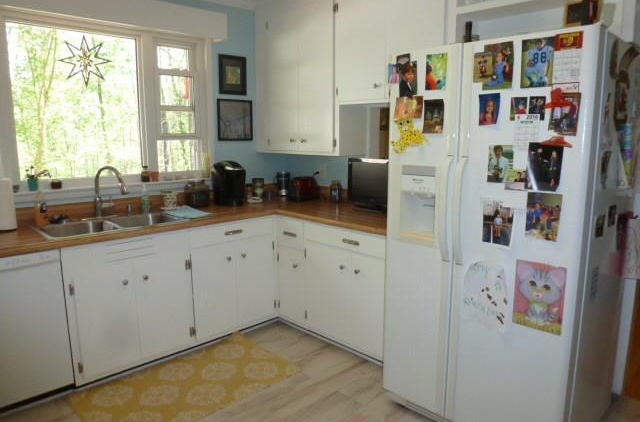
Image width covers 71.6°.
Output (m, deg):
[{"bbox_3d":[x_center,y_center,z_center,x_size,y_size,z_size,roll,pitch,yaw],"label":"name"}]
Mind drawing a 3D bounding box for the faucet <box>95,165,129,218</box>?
[{"bbox_3d":[-1.290,-0.116,2.711,0.240,0.335,0.080,5,11,30],"label":"faucet"}]

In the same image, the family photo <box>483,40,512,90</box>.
[{"bbox_3d":[0.680,-0.554,1.700,0.010,0.170,0.114,-9,13,-43],"label":"family photo"}]

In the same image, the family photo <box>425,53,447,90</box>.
[{"bbox_3d":[0.494,-0.592,1.890,0.010,0.147,0.104,-9,13,-43],"label":"family photo"}]

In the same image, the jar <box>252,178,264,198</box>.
[{"bbox_3d":[-0.510,-0.188,3.644,0.095,0.170,0.095,-9,13,-43],"label":"jar"}]

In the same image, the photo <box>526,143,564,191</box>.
[{"bbox_3d":[0.868,-0.167,1.707,0.010,0.178,0.127,-9,13,-44],"label":"photo"}]

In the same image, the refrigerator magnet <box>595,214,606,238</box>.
[{"bbox_3d":[1.131,0.063,1.789,0.095,0.090,0.008,-9,13,-43],"label":"refrigerator magnet"}]

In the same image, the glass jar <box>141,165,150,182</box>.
[{"bbox_3d":[-1.252,-0.264,3.186,0.063,0.110,0.063,0,9,0],"label":"glass jar"}]

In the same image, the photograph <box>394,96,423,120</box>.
[{"bbox_3d":[0.419,-0.488,2.101,0.010,0.102,0.152,-9,14,-44],"label":"photograph"}]

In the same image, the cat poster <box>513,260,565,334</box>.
[{"bbox_3d":[0.880,0.347,1.779,0.010,0.275,0.207,-9,13,-44],"label":"cat poster"}]

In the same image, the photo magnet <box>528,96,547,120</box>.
[{"bbox_3d":[0.826,-0.389,1.686,0.059,0.087,0.006,9,13,44],"label":"photo magnet"}]

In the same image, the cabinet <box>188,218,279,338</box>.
[{"bbox_3d":[-0.752,0.414,3.181,0.670,0.790,0.610,-9,13,-43],"label":"cabinet"}]

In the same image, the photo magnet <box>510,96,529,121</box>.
[{"bbox_3d":[0.777,-0.399,1.733,0.064,0.087,0.006,9,13,44],"label":"photo magnet"}]

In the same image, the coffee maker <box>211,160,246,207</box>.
[{"bbox_3d":[-0.682,-0.214,3.332,0.250,0.330,0.310,-4,10,-24],"label":"coffee maker"}]

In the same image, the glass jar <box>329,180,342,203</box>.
[{"bbox_3d":[0.131,-0.160,3.689,0.100,0.190,0.100,0,9,0],"label":"glass jar"}]

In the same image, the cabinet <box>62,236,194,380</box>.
[{"bbox_3d":[-1.280,0.514,2.819,0.720,0.800,0.590,-9,13,-43],"label":"cabinet"}]

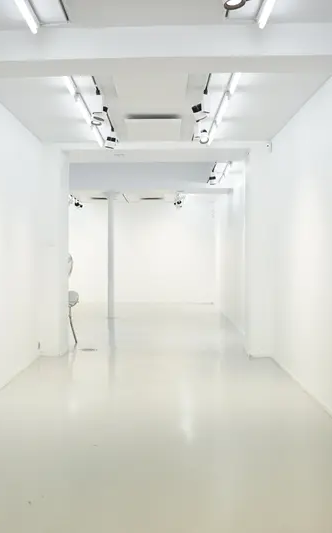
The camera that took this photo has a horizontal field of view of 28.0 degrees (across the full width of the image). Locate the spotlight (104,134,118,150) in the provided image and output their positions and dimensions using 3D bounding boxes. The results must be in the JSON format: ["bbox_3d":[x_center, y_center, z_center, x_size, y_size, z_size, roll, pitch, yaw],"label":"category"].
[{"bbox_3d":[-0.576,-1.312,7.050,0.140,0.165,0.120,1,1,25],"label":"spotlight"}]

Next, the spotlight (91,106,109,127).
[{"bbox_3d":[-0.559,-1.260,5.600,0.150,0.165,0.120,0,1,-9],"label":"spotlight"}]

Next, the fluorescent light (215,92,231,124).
[{"bbox_3d":[0.509,-1.386,5.950,0.080,0.080,1.240,0,1,-1],"label":"fluorescent light"}]

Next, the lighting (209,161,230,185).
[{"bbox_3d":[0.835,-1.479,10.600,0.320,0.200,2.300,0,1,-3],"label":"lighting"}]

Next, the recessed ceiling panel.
[{"bbox_3d":[-0.119,-1.413,6.900,0.580,0.070,0.700,0,1,0],"label":"recessed ceiling panel"}]

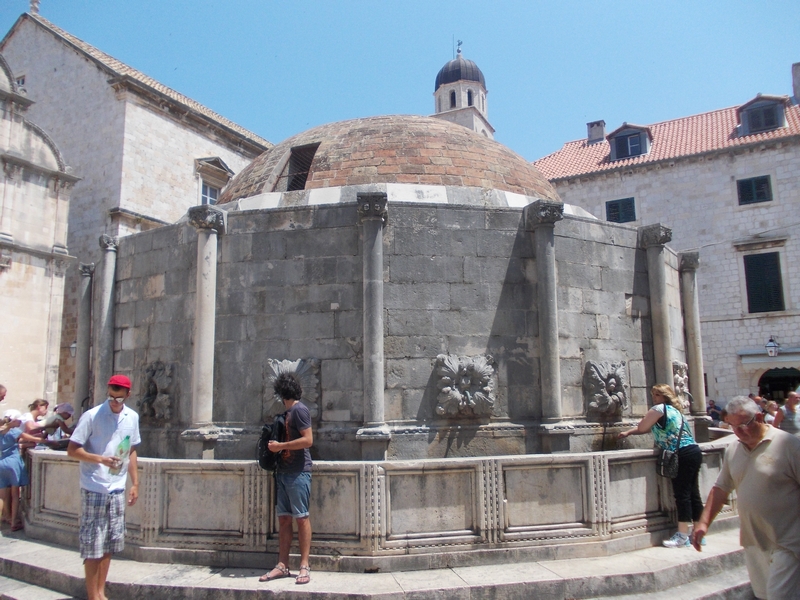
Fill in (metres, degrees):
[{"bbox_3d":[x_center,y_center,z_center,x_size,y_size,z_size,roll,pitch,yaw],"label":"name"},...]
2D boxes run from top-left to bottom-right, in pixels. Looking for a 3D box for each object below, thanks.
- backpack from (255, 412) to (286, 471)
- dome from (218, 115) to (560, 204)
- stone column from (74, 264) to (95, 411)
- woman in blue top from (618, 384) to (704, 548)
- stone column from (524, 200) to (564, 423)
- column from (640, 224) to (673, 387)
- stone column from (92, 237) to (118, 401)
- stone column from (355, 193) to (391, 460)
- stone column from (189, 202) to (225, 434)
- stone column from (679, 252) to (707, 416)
[{"bbox_3d":[-1.128,1.251,5.680,0.230,0.470,0.300,2,-9,-15],"label":"backpack"},{"bbox_3d":[-0.174,-2.122,12.189,6.630,2.069,6.630,0,-8,0],"label":"dome"},{"bbox_3d":[-4.826,0.589,9.967,0.270,2.445,0.270,3,-9,-21],"label":"stone column"},{"bbox_3d":[2.783,1.709,6.874,0.780,1.650,0.520,-6,-10,36],"label":"woman in blue top"},{"bbox_3d":[1.648,0.147,7.144,0.320,2.445,0.340,3,-9,-21],"label":"stone column"},{"bbox_3d":[3.296,0.290,8.181,0.320,2.445,0.330,8,-11,-43],"label":"column"},{"bbox_3d":[-3.779,0.346,8.337,0.270,2.445,0.270,8,-11,-43],"label":"stone column"},{"bbox_3d":[-0.274,0.284,6.783,0.330,2.804,0.340,0,-8,1],"label":"stone column"},{"bbox_3d":[-2.181,0.177,7.228,0.320,2.445,0.330,-4,-9,24],"label":"stone column"},{"bbox_3d":[4.418,0.514,9.763,0.310,2.445,0.300,-4,-9,24],"label":"stone column"}]

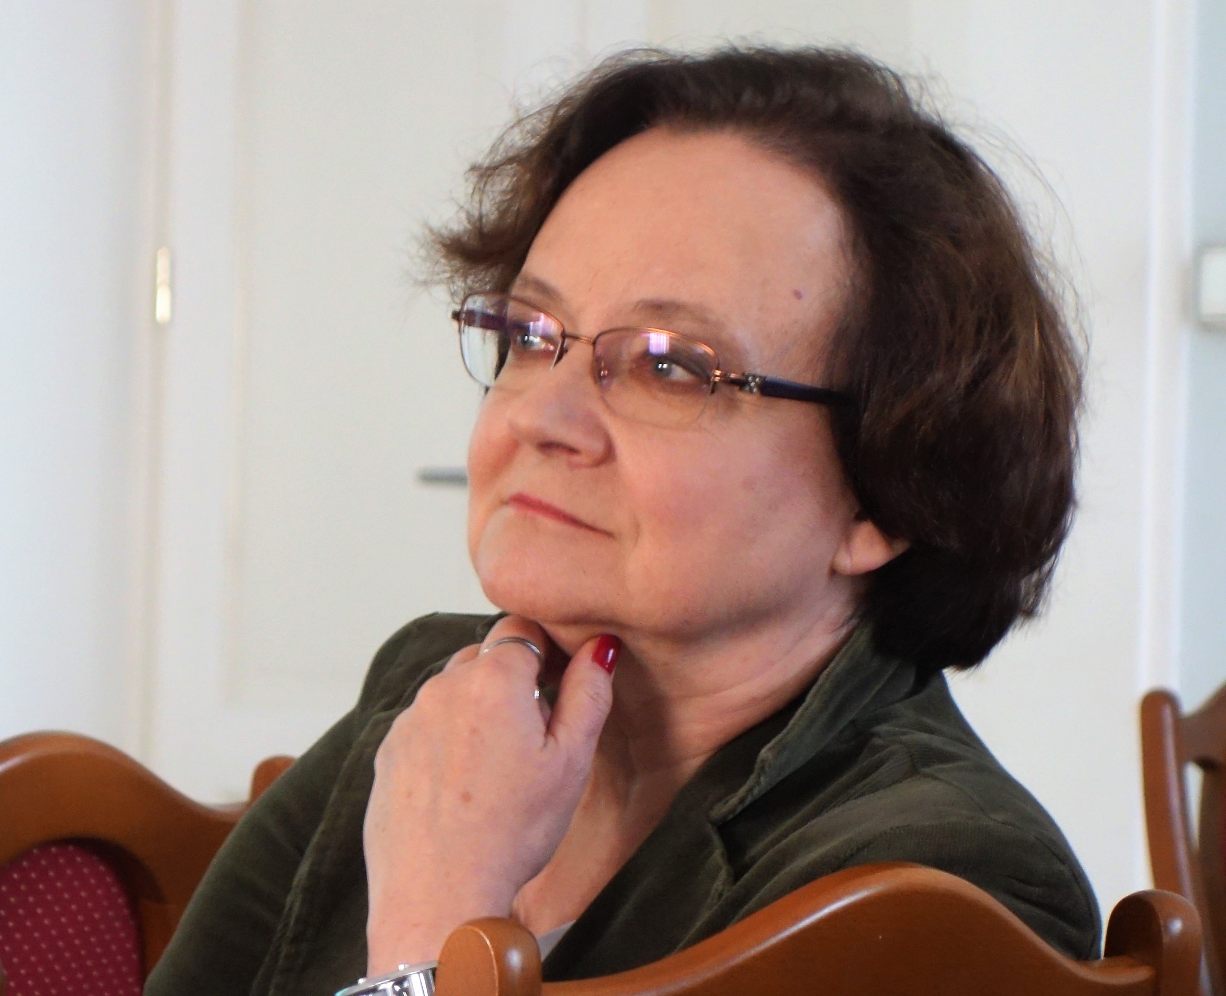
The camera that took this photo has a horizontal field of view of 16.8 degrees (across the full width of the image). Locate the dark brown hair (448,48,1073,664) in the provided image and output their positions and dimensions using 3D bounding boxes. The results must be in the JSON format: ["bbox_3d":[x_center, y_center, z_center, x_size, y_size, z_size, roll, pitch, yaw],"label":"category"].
[{"bbox_3d":[0.058,-0.056,1.660,0.245,0.245,0.235,11,2,40],"label":"dark brown hair"}]

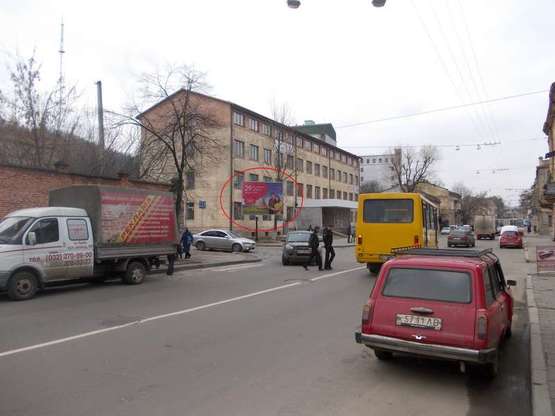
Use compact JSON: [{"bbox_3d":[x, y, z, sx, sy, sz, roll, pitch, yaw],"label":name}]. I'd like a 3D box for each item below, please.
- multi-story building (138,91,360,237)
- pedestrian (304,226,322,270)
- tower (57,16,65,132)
[{"bbox_3d":[-0.557,-4.158,69.449,14.000,17.200,41.500,-2,-3,30],"label":"multi-story building"},{"bbox_3d":[1.487,1.698,18.434,0.700,1.790,0.520,0,-2,20],"label":"pedestrian"},{"bbox_3d":[-290.107,-169.494,608.587,10.000,170.000,10.000,-2,-3,30],"label":"tower"}]

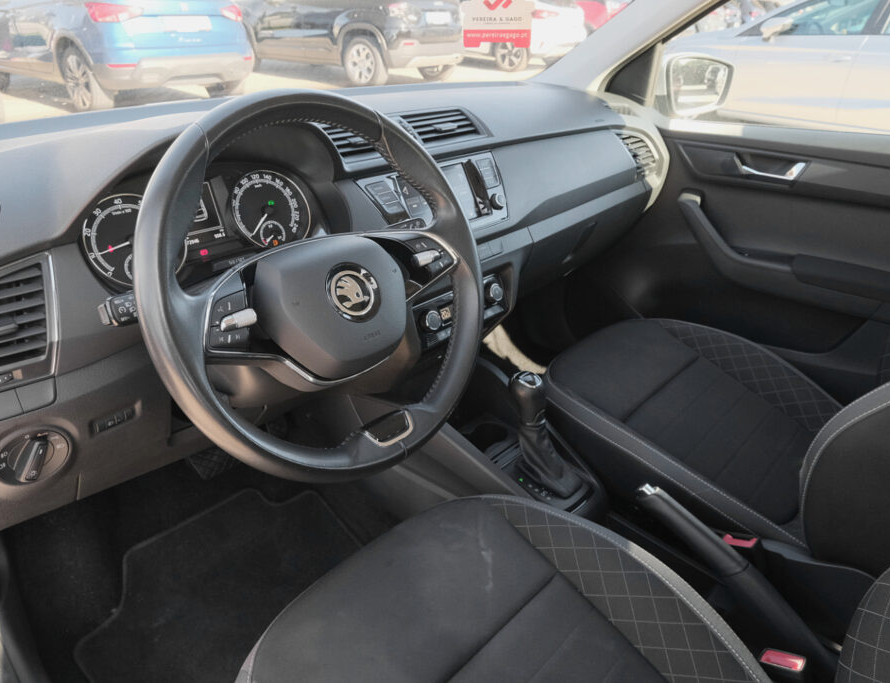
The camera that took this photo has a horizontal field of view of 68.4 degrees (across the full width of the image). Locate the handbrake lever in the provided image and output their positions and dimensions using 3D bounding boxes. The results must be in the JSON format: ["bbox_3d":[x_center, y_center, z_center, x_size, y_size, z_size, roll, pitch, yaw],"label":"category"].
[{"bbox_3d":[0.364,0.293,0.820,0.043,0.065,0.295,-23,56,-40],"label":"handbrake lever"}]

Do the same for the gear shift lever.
[{"bbox_3d":[0.152,0.131,0.978,0.063,0.162,0.118,-23,33,-40],"label":"gear shift lever"}]

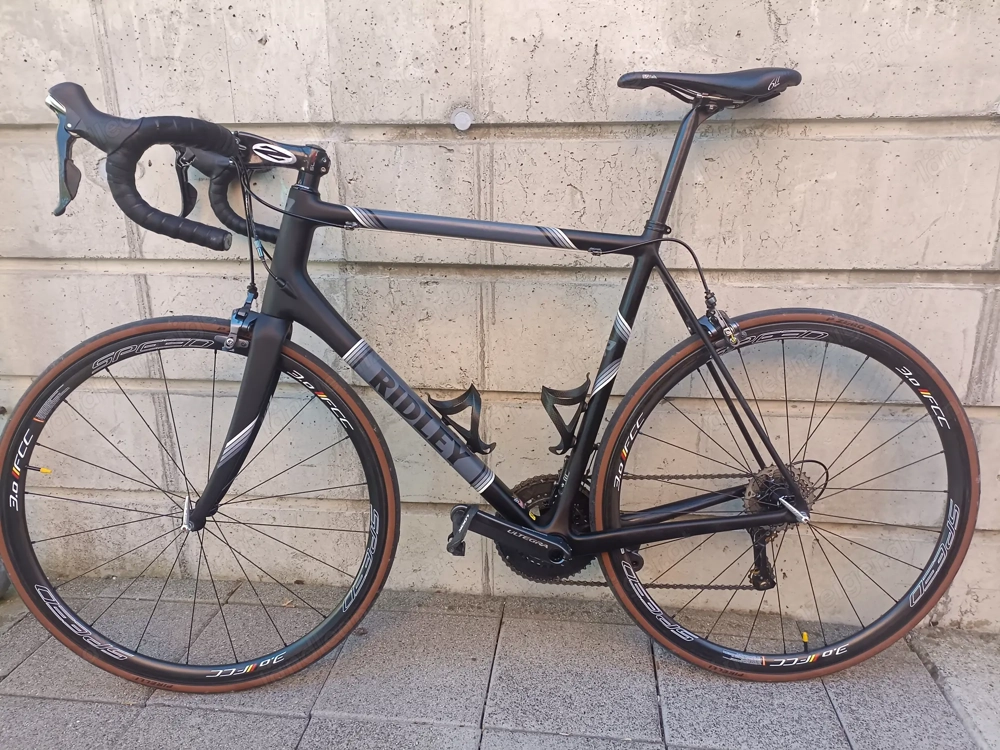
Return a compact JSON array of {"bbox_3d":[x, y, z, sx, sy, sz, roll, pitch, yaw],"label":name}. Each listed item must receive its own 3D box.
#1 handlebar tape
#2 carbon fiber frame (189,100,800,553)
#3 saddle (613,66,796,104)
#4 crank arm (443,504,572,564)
[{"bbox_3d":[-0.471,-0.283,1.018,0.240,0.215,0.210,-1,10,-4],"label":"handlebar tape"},{"bbox_3d":[-0.011,-0.059,1.195,1.005,0.750,0.140,-1,10,-1],"label":"carbon fiber frame"},{"bbox_3d":[0.330,-0.454,1.135,0.282,0.053,0.140,-1,10,-1],"label":"saddle"},{"bbox_3d":[0.017,0.260,1.183,0.208,0.043,0.034,20,9,-4],"label":"crank arm"}]

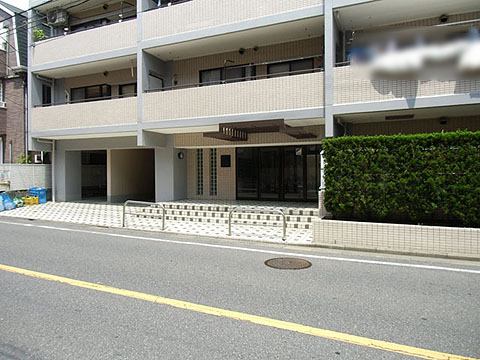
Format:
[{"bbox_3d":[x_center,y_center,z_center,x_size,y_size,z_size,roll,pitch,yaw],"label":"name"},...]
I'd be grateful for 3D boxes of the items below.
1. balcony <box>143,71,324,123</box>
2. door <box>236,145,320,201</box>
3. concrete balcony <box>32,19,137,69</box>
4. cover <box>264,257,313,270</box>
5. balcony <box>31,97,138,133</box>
[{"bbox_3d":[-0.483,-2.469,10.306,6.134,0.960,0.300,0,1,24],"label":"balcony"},{"bbox_3d":[1.313,-0.241,11.848,3.128,1.980,0.150,0,1,24],"label":"door"},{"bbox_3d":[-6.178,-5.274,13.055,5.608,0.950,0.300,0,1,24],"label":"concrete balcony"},{"bbox_3d":[0.840,1.476,5.862,0.830,0.050,0.830,0,1,0],"label":"cover"},{"bbox_3d":[-6.184,-2.513,13.016,5.642,0.950,0.250,0,1,24],"label":"balcony"}]

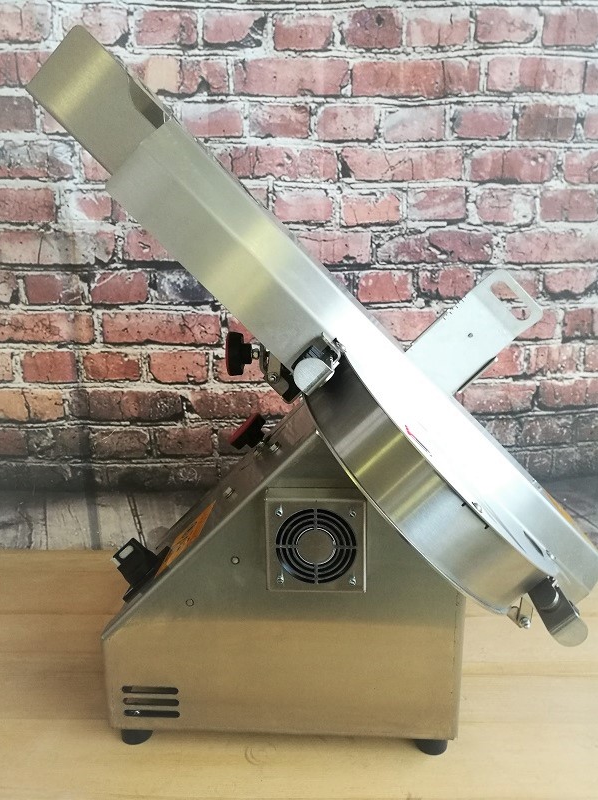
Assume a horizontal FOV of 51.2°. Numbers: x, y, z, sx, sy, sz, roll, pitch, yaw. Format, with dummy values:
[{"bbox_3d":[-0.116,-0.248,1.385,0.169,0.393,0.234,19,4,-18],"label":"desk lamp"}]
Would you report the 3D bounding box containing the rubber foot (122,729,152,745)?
[{"bbox_3d":[-0.192,0.384,0.739,0.036,0.026,0.036,0,13,4],"label":"rubber foot"}]

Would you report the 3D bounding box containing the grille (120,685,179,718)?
[{"bbox_3d":[-0.166,0.341,0.705,0.064,0.040,0.004,0,13,4],"label":"grille"}]

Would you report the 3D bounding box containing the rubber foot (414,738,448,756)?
[{"bbox_3d":[0.153,0.384,0.718,0.036,0.026,0.036,0,13,4],"label":"rubber foot"}]

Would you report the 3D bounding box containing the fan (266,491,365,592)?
[{"bbox_3d":[0.018,0.140,0.627,0.097,0.096,0.033,0,13,4],"label":"fan"}]

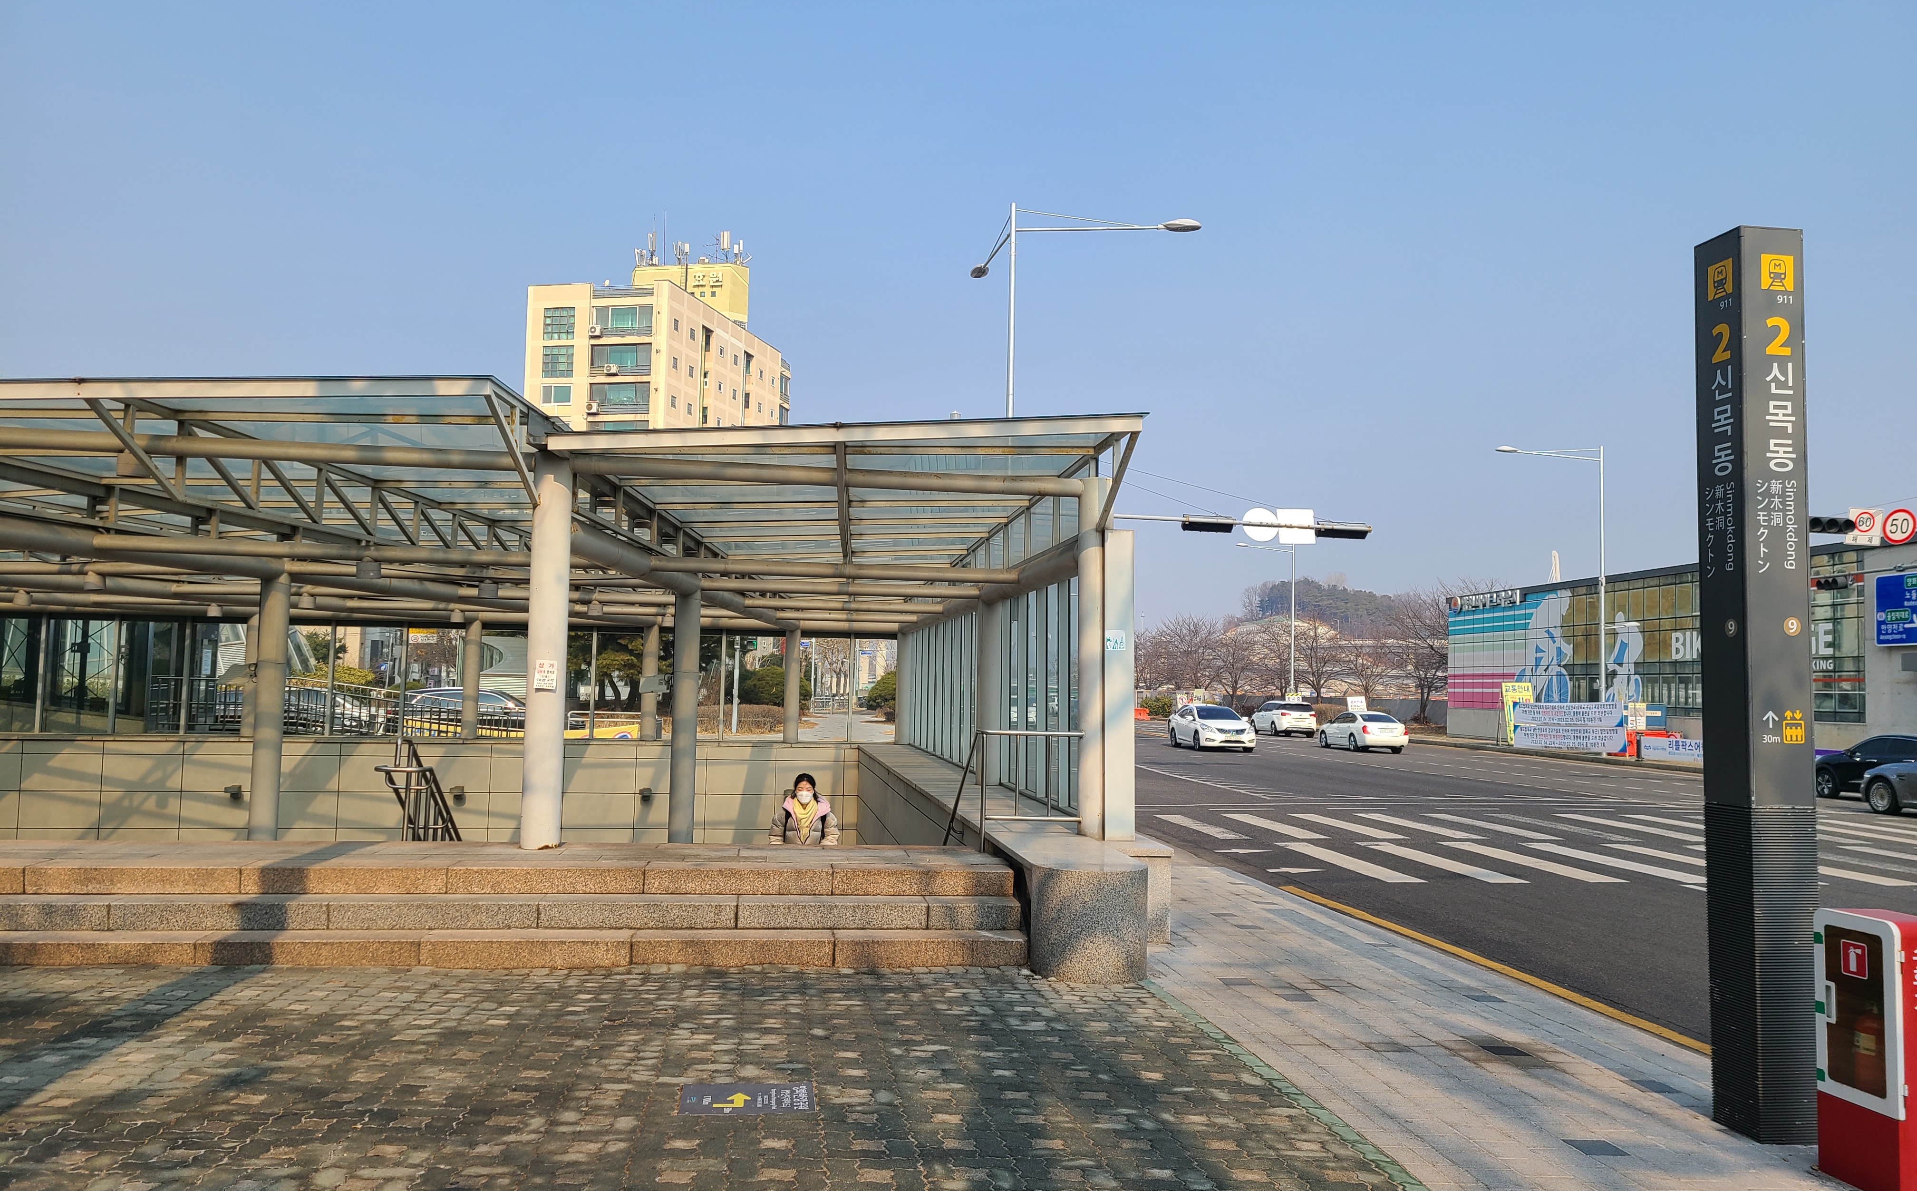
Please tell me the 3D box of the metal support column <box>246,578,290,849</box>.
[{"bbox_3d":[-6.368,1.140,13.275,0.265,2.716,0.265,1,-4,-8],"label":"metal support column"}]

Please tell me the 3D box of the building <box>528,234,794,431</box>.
[{"bbox_3d":[-23.452,-8.427,115.410,11.198,35.000,24.139,0,-4,15],"label":"building"}]

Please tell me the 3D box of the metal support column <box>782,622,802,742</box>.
[{"bbox_3d":[-2.961,1.566,25.671,0.265,2.092,0.265,1,-4,-8],"label":"metal support column"}]

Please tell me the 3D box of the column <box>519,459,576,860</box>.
[{"bbox_3d":[-2.764,0.353,9.691,0.265,2.666,0.265,1,-4,-8],"label":"column"}]

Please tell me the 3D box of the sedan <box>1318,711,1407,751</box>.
[{"bbox_3d":[14.874,5.022,53.000,1.820,1.470,4.850,1,-4,-6],"label":"sedan"}]

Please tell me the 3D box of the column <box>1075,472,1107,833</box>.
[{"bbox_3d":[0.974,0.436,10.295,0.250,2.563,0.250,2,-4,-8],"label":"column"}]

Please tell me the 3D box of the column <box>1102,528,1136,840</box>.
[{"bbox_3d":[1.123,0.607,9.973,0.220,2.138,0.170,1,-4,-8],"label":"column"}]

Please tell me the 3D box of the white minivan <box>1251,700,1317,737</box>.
[{"bbox_3d":[15.913,6.057,70.500,1.980,1.750,5.100,1,-4,-6],"label":"white minivan"}]

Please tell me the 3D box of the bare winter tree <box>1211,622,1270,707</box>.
[{"bbox_3d":[20.305,5.369,103.900,4.700,7.181,4.700,2,-4,-8],"label":"bare winter tree"}]

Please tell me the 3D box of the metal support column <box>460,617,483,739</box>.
[{"bbox_3d":[-8.480,1.425,25.071,0.265,2.096,0.265,1,-4,-8],"label":"metal support column"}]

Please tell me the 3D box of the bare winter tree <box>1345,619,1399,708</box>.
[{"bbox_3d":[23.371,4.140,82.197,3.500,5.808,3.500,1,-4,-8],"label":"bare winter tree"}]

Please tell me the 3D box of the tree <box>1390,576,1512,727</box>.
[{"bbox_3d":[28.044,3.181,83.009,7.000,8.550,6.600,2,-4,-8],"label":"tree"}]

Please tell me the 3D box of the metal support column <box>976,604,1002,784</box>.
[{"bbox_3d":[0.339,1.061,15.765,0.260,2.012,0.260,2,-4,-8],"label":"metal support column"}]

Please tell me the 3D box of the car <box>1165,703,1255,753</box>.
[{"bbox_3d":[8.115,4.233,46.228,1.860,1.470,4.900,1,-4,-6],"label":"car"}]

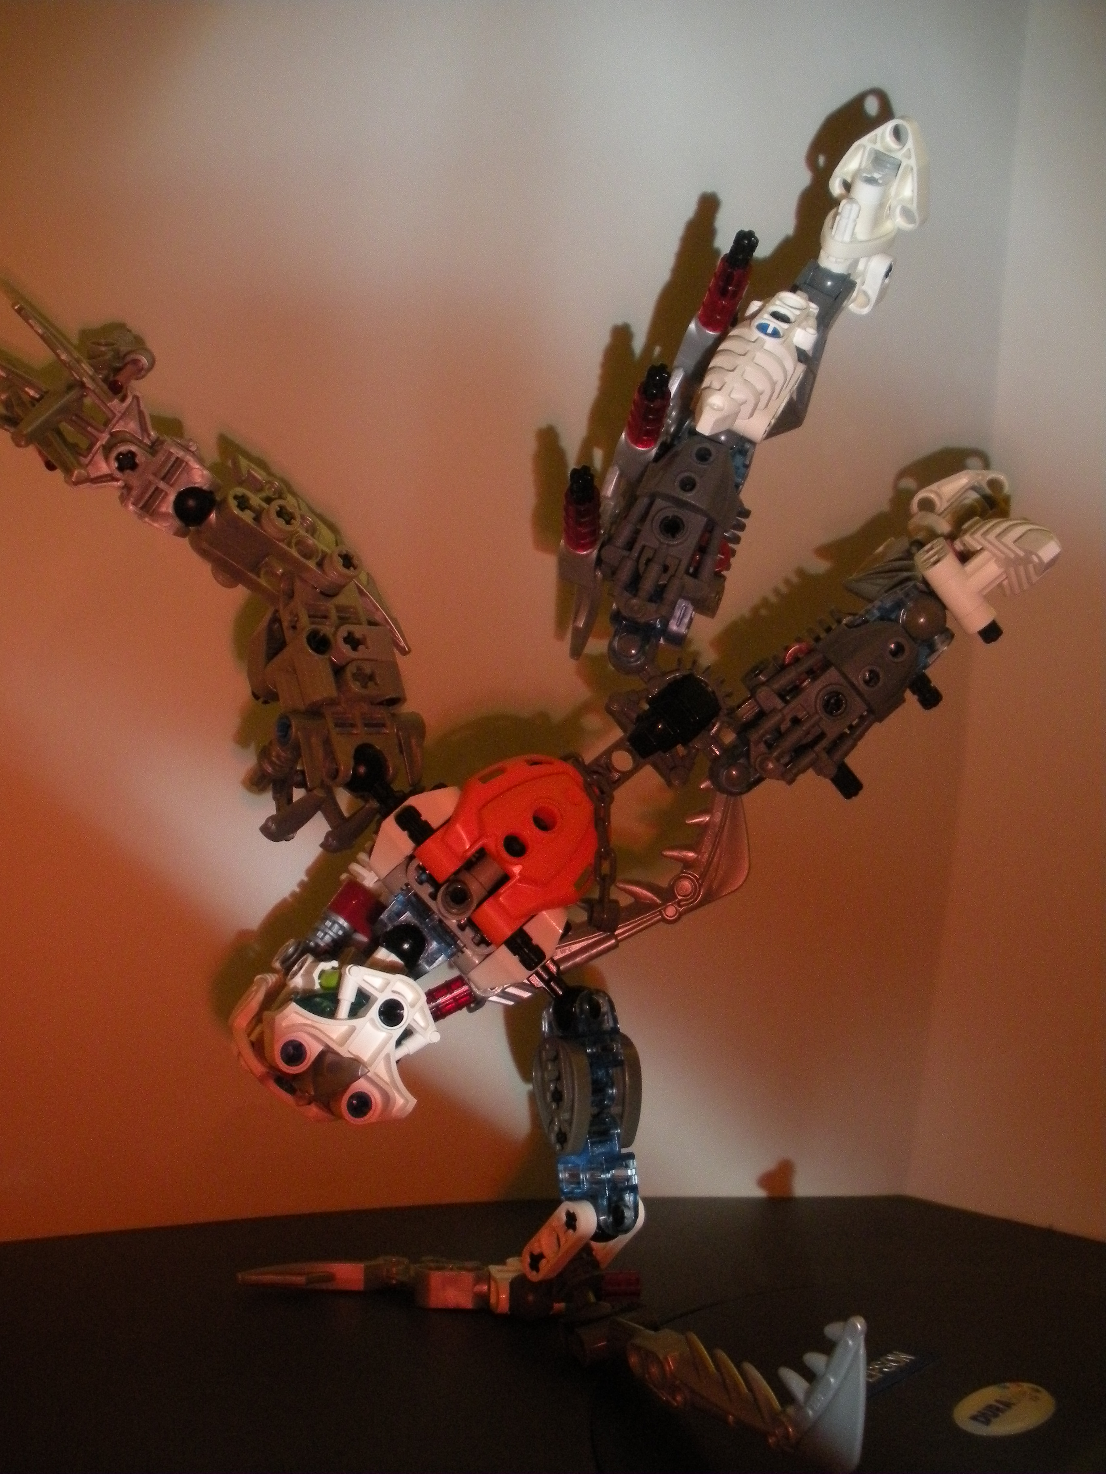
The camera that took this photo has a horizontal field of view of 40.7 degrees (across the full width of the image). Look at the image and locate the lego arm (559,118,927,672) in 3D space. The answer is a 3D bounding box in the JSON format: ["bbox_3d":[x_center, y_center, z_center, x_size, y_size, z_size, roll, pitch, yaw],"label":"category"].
[{"bbox_3d":[0.041,-0.081,0.343,0.047,0.145,0.046,27,-5,1],"label":"lego arm"}]

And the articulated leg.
[{"bbox_3d":[0.007,0.093,0.347,0.024,0.067,0.026,0,4,-31],"label":"articulated leg"}]

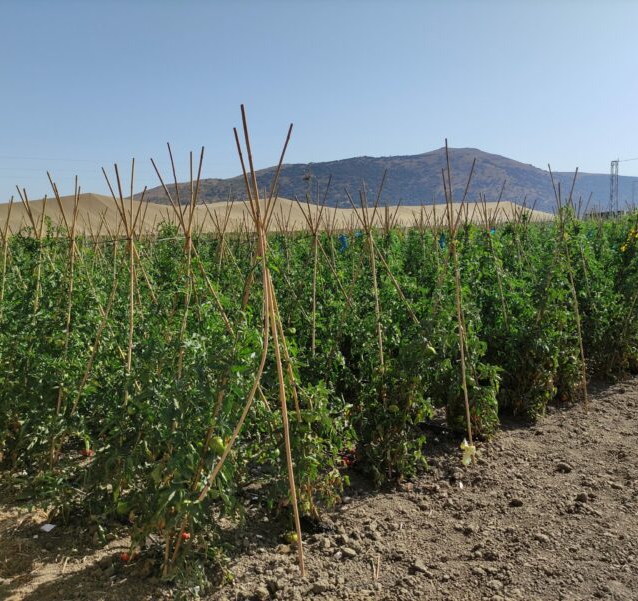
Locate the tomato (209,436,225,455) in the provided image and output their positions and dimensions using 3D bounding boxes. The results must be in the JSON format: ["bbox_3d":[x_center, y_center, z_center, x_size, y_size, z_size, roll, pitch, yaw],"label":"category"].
[{"bbox_3d":[-0.438,0.629,2.500,0.070,0.070,0.070,-2,8,0],"label":"tomato"}]

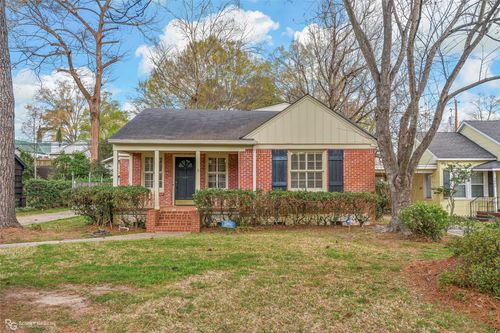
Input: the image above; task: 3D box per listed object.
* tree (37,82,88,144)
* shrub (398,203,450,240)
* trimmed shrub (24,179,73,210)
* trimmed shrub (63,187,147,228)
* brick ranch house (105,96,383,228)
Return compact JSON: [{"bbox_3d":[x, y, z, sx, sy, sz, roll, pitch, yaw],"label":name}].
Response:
[{"bbox_3d":[-21.800,-4.400,42.000,6.200,11.200,6.200,0,0,-1],"label":"tree"},{"bbox_3d":[5.750,1.820,11.950,1.600,1.240,1.500,0,0,-1],"label":"shrub"},{"bbox_3d":[-10.350,1.380,18.500,2.600,1.500,1.300,0,0,-1],"label":"trimmed shrub"},{"bbox_3d":[-5.200,1.480,13.000,3.050,1.500,1.150,0,0,-1],"label":"trimmed shrub"},{"bbox_3d":[-0.250,-0.290,17.400,10.000,5.300,9.400,0,0,-1],"label":"brick ranch house"}]

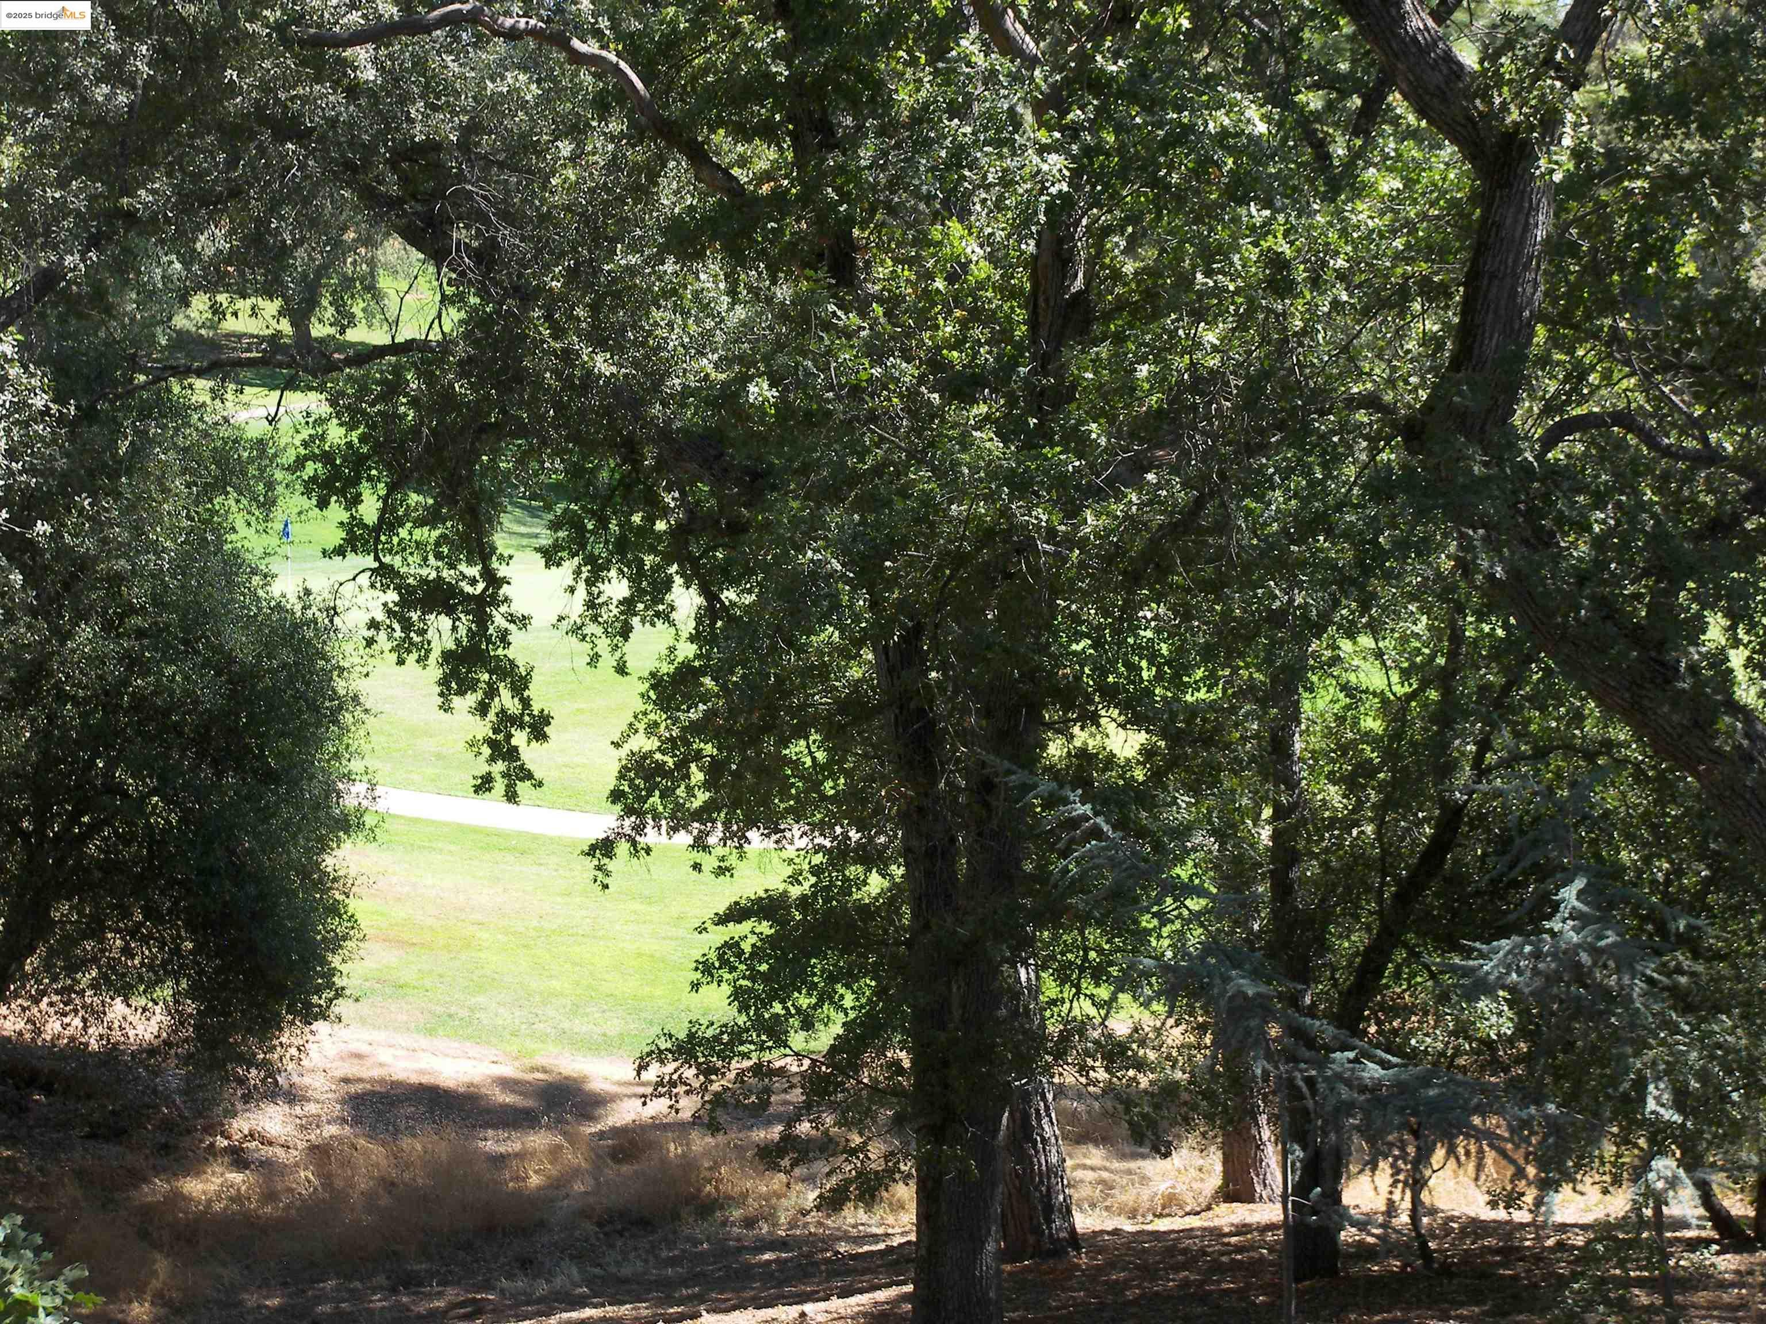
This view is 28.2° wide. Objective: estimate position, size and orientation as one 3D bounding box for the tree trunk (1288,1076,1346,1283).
[{"bbox_3d":[3.106,3.709,25.200,0.410,1.460,0.410,0,6,0],"label":"tree trunk"}]

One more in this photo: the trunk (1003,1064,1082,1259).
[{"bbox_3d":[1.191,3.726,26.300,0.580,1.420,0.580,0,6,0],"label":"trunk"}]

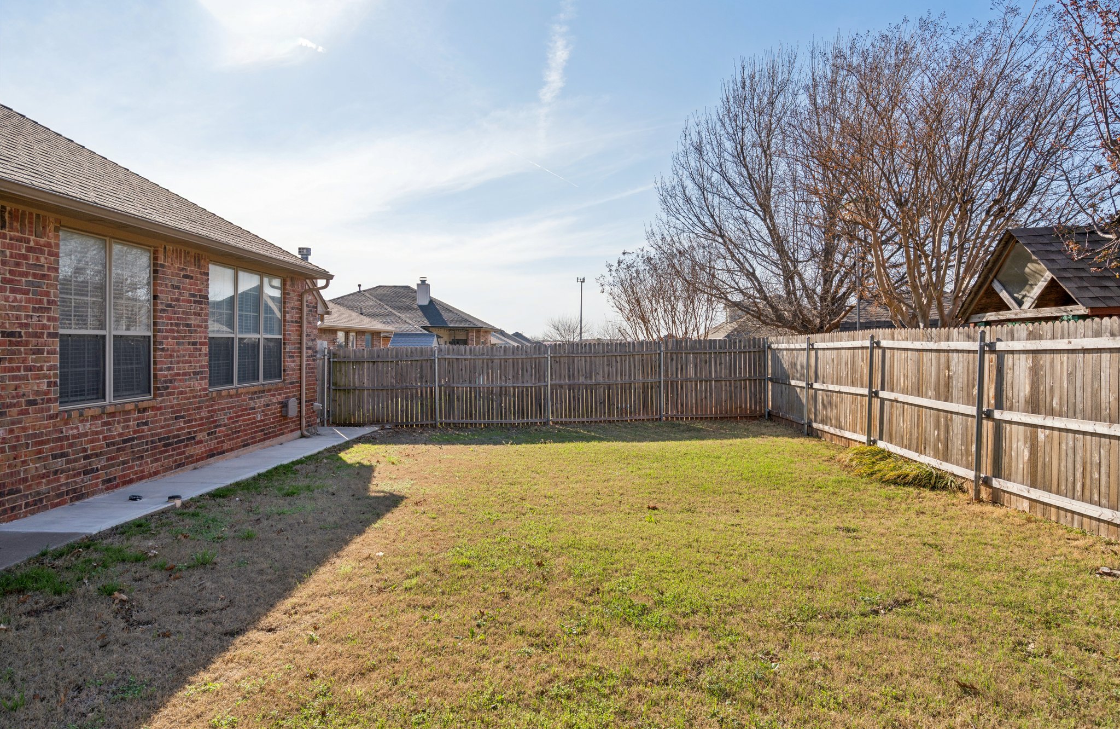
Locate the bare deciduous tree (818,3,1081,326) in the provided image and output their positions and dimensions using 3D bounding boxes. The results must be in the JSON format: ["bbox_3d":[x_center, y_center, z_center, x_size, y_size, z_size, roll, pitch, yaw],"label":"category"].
[{"bbox_3d":[6.550,-2.360,11.000,4.400,7.400,4.300,0,2,0],"label":"bare deciduous tree"}]

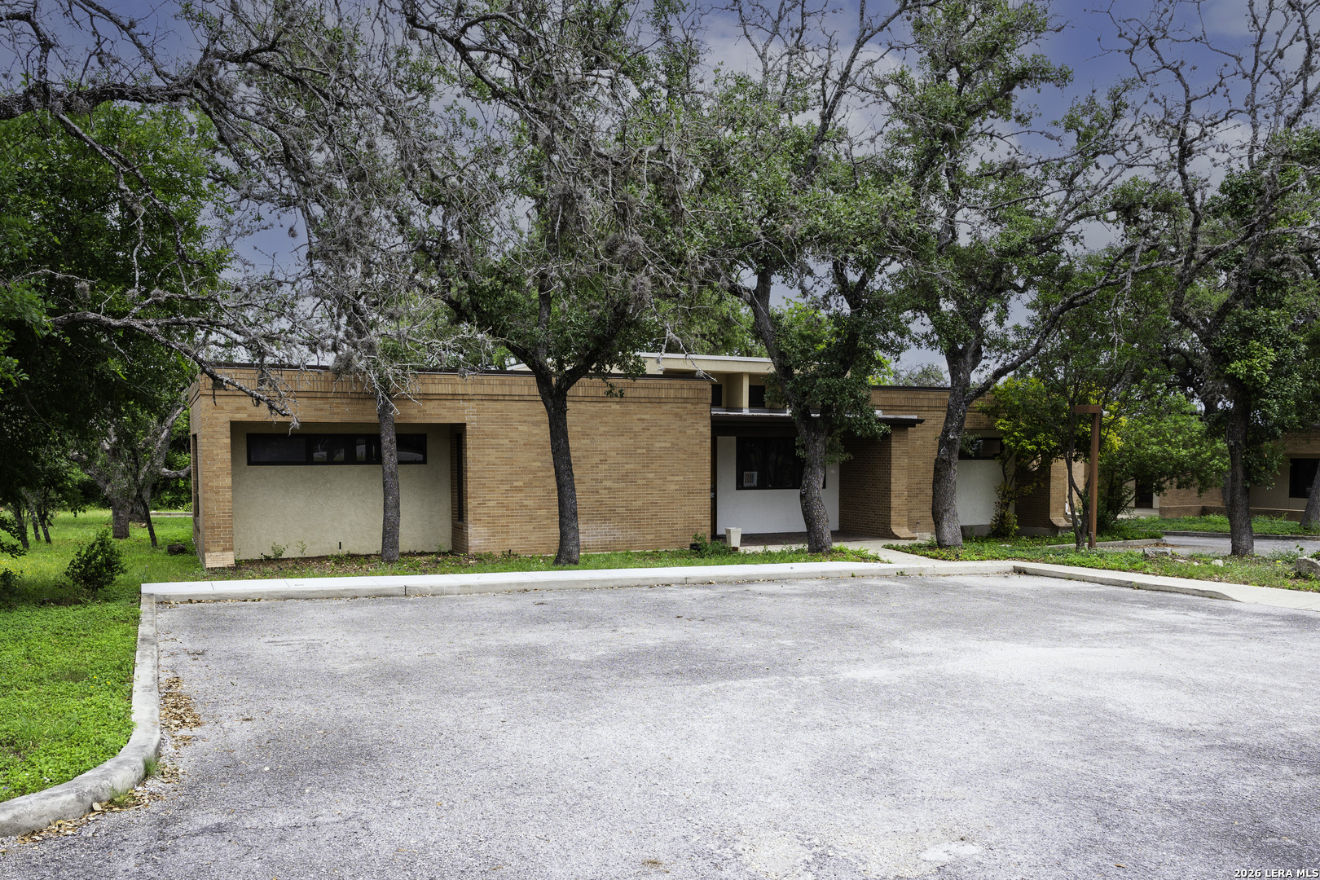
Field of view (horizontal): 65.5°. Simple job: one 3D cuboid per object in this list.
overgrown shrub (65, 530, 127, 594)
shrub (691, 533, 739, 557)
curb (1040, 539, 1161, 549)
[{"bbox_3d":[-8.790,1.905,16.000,0.880,0.990,0.850,0,0,-29],"label":"overgrown shrub"},{"bbox_3d":[1.180,2.265,22.100,1.020,0.490,0.750,0,0,0],"label":"shrub"},{"bbox_3d":[11.700,2.745,26.900,4.300,0.160,0.180,0,0,-24],"label":"curb"}]

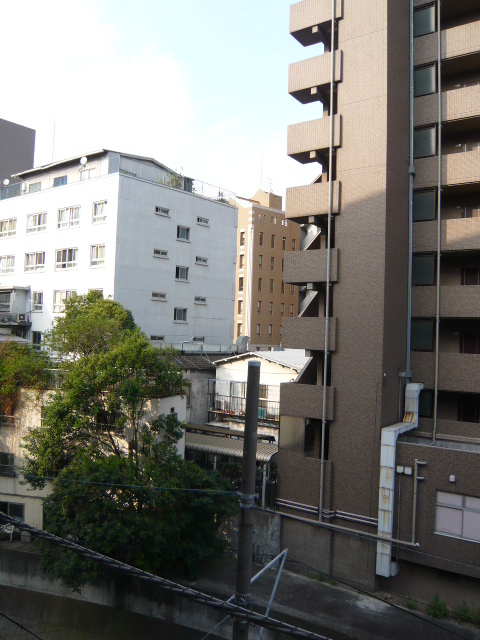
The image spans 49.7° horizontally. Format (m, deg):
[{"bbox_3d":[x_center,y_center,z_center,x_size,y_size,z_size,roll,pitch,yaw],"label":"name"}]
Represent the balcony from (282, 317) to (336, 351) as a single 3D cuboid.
[{"bbox_3d":[3.324,0.641,22.735,2.537,1.380,1.400,0,-3,34],"label":"balcony"}]

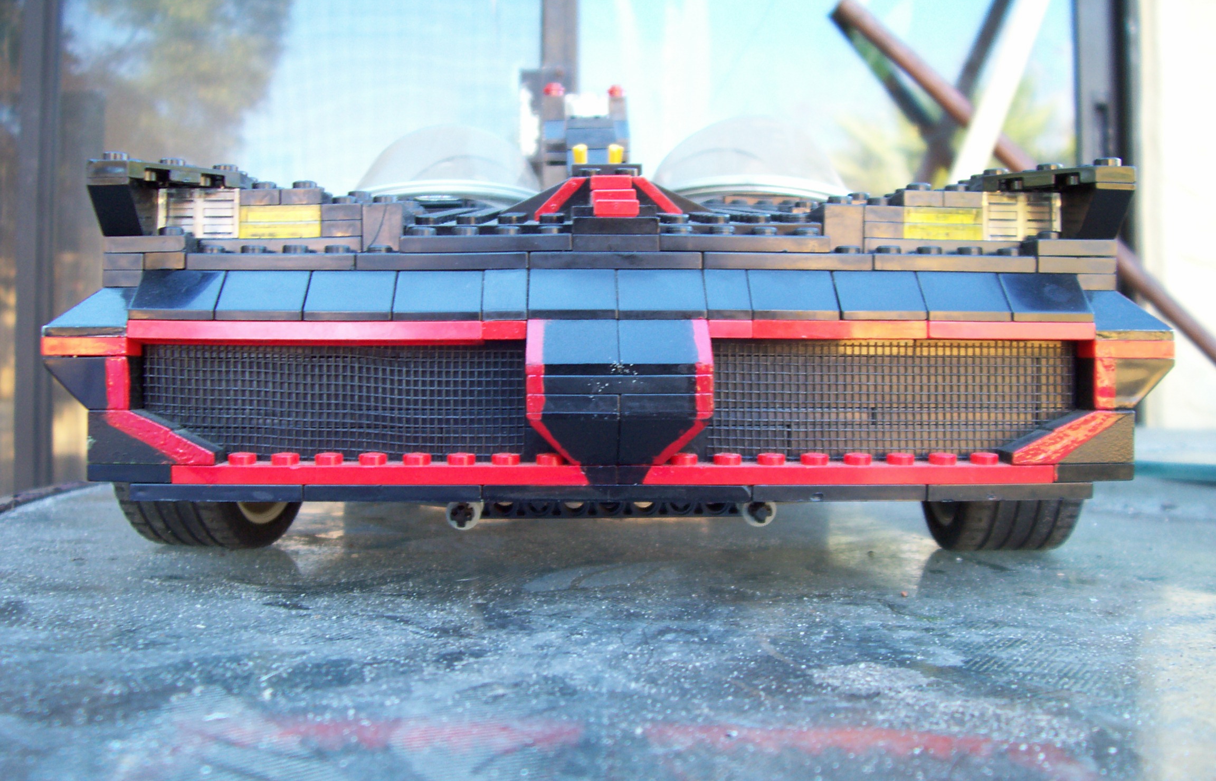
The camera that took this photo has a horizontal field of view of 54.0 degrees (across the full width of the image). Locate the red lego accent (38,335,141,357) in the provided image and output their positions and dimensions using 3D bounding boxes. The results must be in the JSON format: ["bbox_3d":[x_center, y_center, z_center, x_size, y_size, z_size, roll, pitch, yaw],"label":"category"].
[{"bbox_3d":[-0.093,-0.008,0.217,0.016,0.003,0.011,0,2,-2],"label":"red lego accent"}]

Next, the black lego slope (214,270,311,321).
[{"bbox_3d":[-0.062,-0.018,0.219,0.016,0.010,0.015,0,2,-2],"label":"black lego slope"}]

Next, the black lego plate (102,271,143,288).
[{"bbox_3d":[-0.089,-0.021,0.223,0.008,0.003,0.009,0,2,-2],"label":"black lego plate"}]

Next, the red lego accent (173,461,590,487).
[{"bbox_3d":[-0.041,0.015,0.217,0.075,0.004,0.008,0,1,-2],"label":"red lego accent"}]

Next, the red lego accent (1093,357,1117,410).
[{"bbox_3d":[0.090,-0.001,0.220,0.004,0.010,0.006,0,1,-1],"label":"red lego accent"}]

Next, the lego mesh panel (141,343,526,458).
[{"bbox_3d":[-0.051,0.002,0.220,0.071,0.021,0.002,0,1,-2],"label":"lego mesh panel"}]

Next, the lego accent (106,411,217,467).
[{"bbox_3d":[-0.079,0.008,0.215,0.020,0.010,0.006,0,2,-2],"label":"lego accent"}]

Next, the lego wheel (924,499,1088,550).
[{"bbox_3d":[0.085,0.014,0.264,0.022,0.043,0.043,0,1,-1],"label":"lego wheel"}]

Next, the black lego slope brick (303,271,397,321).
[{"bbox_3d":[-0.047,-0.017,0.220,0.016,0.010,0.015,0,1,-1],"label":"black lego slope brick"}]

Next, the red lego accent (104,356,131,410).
[{"bbox_3d":[-0.087,-0.001,0.213,0.005,0.010,0.005,0,1,-2],"label":"red lego accent"}]

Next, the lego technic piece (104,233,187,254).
[{"bbox_3d":[-0.085,-0.027,0.223,0.016,0.003,0.009,0,1,-2],"label":"lego technic piece"}]

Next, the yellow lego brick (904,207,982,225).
[{"bbox_3d":[0.065,-0.034,0.235,0.016,0.003,0.008,0,2,-2],"label":"yellow lego brick"}]

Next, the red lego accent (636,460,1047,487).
[{"bbox_3d":[0.044,0.015,0.221,0.076,0.004,0.009,0,1,-1],"label":"red lego accent"}]

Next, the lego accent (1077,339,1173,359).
[{"bbox_3d":[0.095,-0.007,0.223,0.016,0.003,0.013,0,1,-2],"label":"lego accent"}]

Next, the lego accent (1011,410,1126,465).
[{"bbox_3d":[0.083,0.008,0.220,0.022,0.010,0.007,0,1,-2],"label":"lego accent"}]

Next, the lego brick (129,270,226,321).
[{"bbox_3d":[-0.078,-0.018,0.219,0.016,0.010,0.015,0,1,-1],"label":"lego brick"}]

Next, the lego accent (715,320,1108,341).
[{"bbox_3d":[0.054,-0.011,0.219,0.072,0.003,0.008,0,1,-2],"label":"lego accent"}]

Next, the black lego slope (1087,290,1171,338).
[{"bbox_3d":[0.095,-0.014,0.223,0.016,0.010,0.014,0,1,-2],"label":"black lego slope"}]

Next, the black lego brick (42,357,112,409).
[{"bbox_3d":[-0.093,-0.001,0.217,0.014,0.010,0.011,0,1,-2],"label":"black lego brick"}]

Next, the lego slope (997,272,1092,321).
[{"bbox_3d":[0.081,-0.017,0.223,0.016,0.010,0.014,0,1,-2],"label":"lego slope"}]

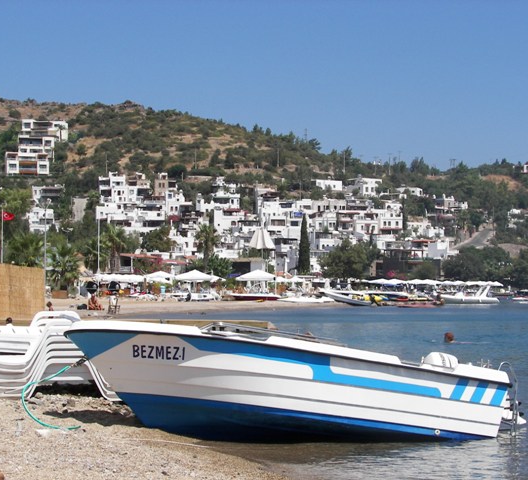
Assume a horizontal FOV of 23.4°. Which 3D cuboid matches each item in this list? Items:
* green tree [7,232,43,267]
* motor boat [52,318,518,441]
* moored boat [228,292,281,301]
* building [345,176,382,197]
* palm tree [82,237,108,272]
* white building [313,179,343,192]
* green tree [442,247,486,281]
[{"bbox_3d":[-17.460,1.786,93.000,3.000,4.700,3.000,0,-2,0],"label":"green tree"},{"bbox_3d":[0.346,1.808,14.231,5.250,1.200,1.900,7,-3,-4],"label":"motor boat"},{"bbox_3d":[-0.909,5.403,122.000,5.000,0.950,1.900,0,-2,0],"label":"moored boat"},{"bbox_3d":[28.859,-15.430,370.000,8.500,6.200,8.000,1,-2,-25],"label":"building"},{"bbox_3d":[-14.881,2.063,112.000,2.600,4.700,2.600,0,-2,0],"label":"palm tree"},{"bbox_3d":[18.666,-16.021,375.000,7.800,4.000,6.000,1,-2,-25],"label":"white building"},{"bbox_3d":[29.076,4.061,185.000,6.300,6.200,6.300,0,-2,0],"label":"green tree"}]

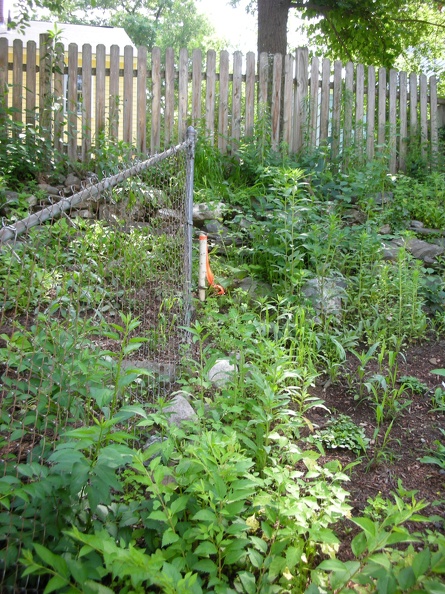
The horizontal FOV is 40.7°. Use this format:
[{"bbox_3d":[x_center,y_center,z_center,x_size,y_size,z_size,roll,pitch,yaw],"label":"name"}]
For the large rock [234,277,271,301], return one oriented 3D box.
[{"bbox_3d":[0.210,-0.056,4.200,0.280,0.180,0.240,0,-1,0],"label":"large rock"}]

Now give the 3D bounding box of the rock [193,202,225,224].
[{"bbox_3d":[-0.126,-0.723,5.200,0.290,0.190,0.250,0,-1,0],"label":"rock"}]

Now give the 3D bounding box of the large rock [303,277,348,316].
[{"bbox_3d":[0.688,0.000,4.050,0.300,0.270,0.250,0,-1,0],"label":"large rock"}]

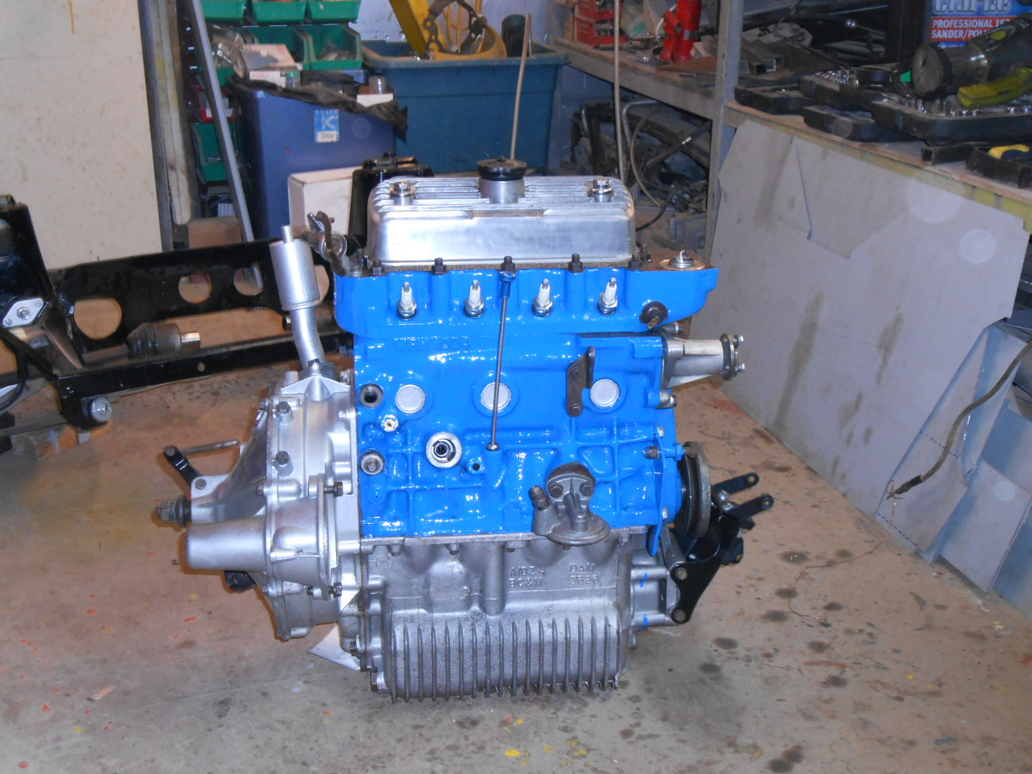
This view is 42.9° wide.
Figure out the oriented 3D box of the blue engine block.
[{"bbox_3d":[0.004,-0.012,1.628,0.437,0.310,0.210,-2,20,-6],"label":"blue engine block"}]

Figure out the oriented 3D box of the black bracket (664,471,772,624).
[{"bbox_3d":[0.264,0.221,1.761,0.140,0.165,0.110,-2,20,-6],"label":"black bracket"}]

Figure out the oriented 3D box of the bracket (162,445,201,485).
[{"bbox_3d":[-0.412,0.099,1.629,0.020,0.070,0.022,-34,20,6],"label":"bracket"}]

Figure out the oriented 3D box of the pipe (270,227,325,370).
[{"bbox_3d":[-0.251,-0.101,1.522,0.052,0.170,0.050,-9,21,-4],"label":"pipe"}]

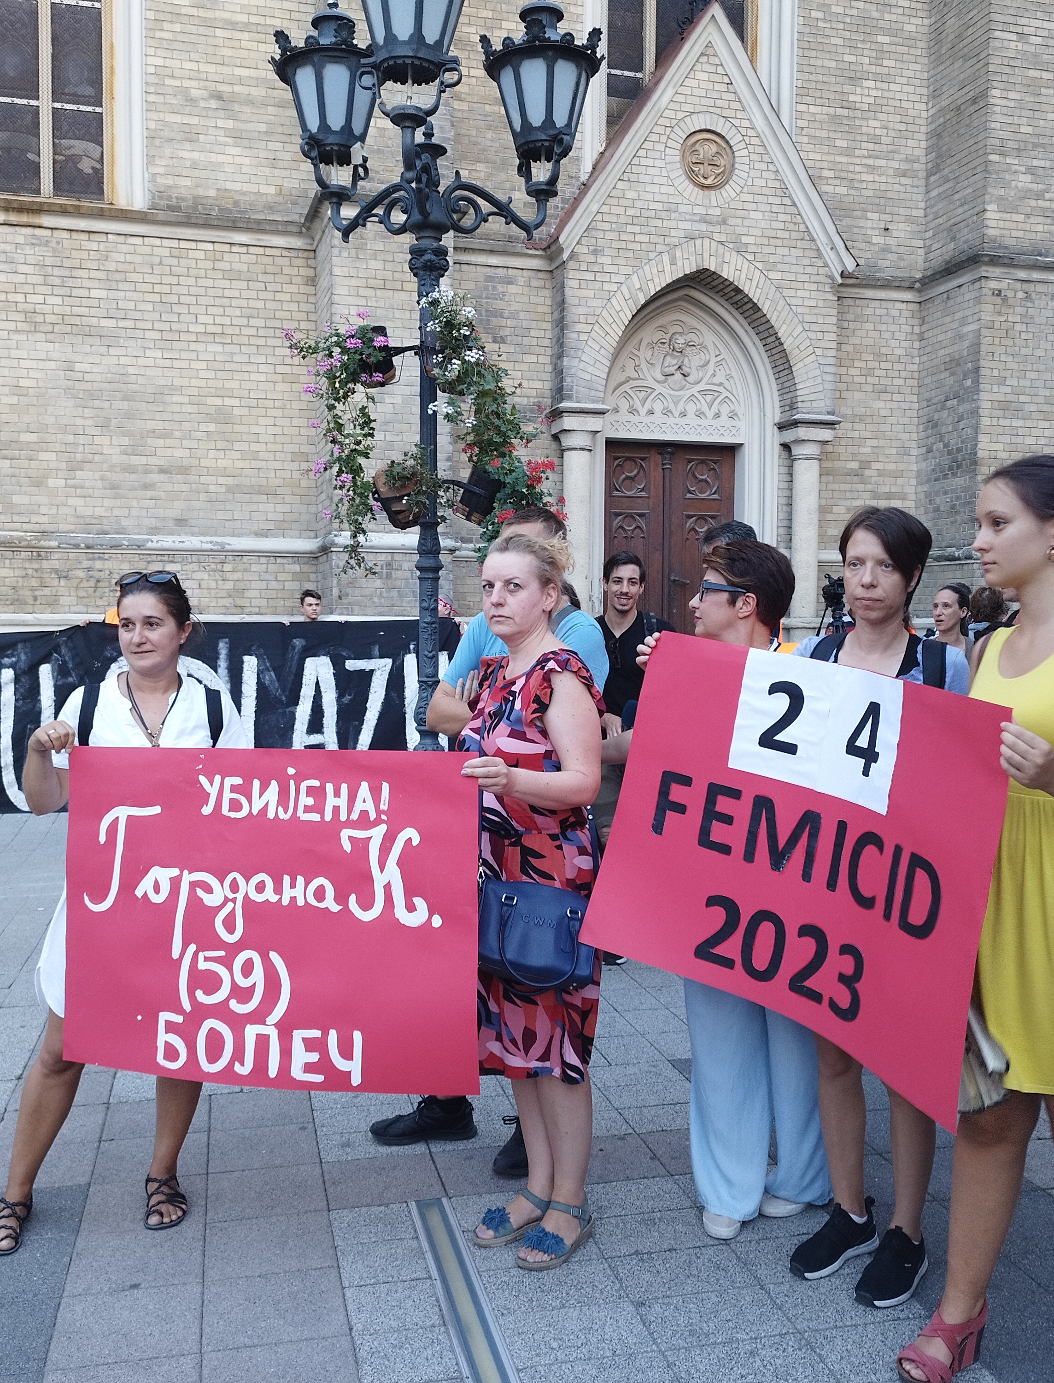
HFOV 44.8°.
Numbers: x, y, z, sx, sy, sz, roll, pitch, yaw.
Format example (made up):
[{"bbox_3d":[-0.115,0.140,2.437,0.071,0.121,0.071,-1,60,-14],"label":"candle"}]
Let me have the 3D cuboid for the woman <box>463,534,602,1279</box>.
[{"bbox_3d":[0.012,0.450,2.950,0.430,1.639,0.420,4,5,45],"label":"woman"}]

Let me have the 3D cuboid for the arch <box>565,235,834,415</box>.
[{"bbox_3d":[1.638,-3.513,12.473,2.632,1.661,0.400,-1,3,-16],"label":"arch"}]

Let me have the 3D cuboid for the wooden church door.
[{"bbox_3d":[1.463,-1.228,13.162,1.456,2.647,0.120,-1,3,-16],"label":"wooden church door"}]

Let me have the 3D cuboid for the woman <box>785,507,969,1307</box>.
[{"bbox_3d":[0.773,0.445,2.830,0.460,1.700,0.380,2,4,25],"label":"woman"}]

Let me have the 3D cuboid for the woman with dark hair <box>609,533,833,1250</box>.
[{"bbox_3d":[0.480,0.452,3.030,0.500,1.622,0.480,3,4,37],"label":"woman with dark hair"}]

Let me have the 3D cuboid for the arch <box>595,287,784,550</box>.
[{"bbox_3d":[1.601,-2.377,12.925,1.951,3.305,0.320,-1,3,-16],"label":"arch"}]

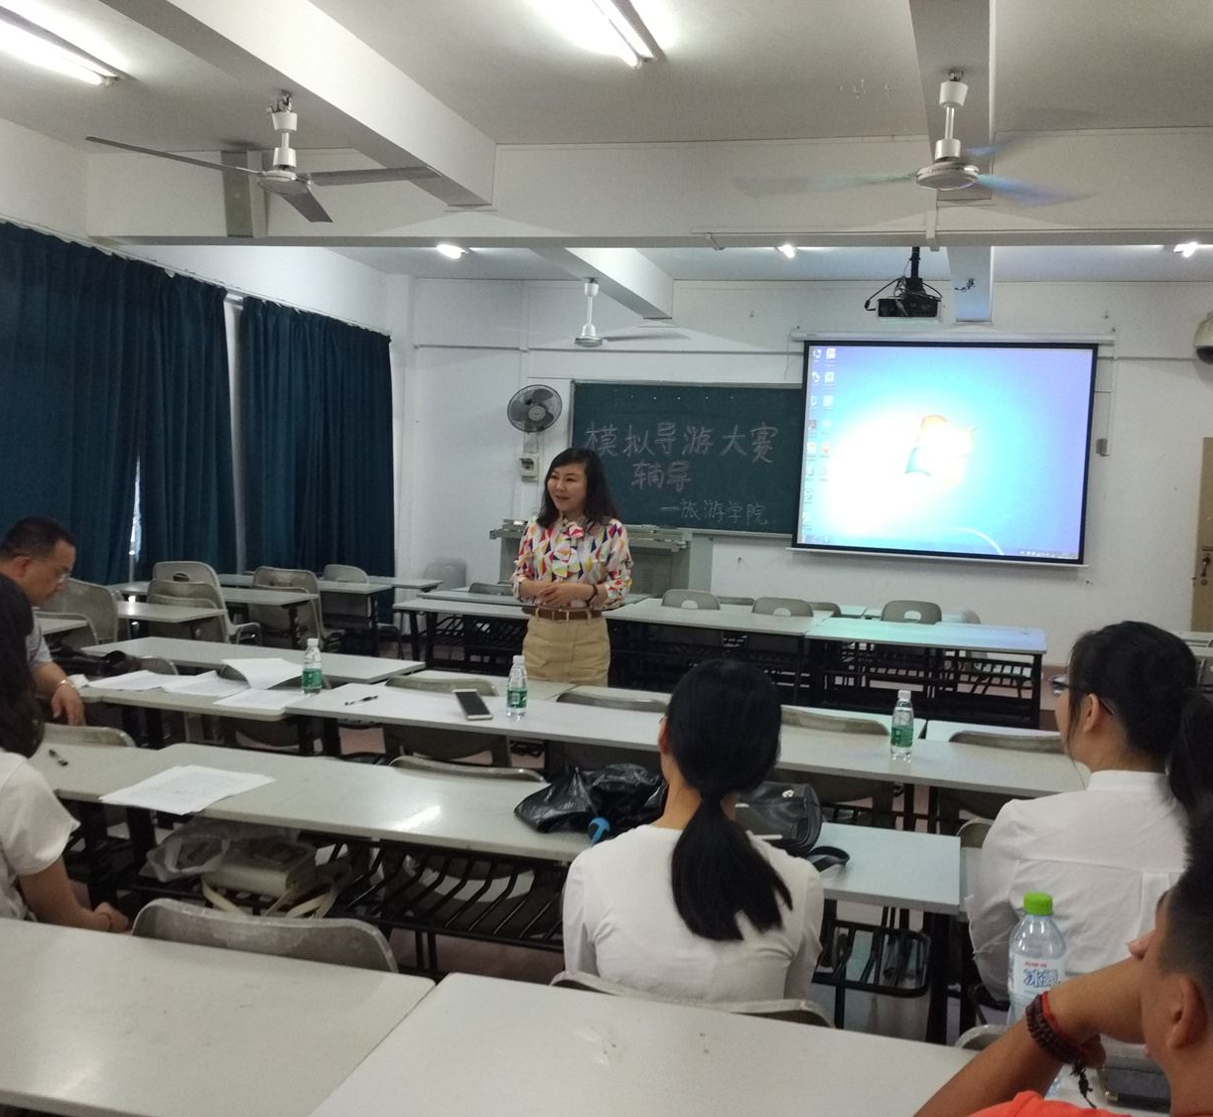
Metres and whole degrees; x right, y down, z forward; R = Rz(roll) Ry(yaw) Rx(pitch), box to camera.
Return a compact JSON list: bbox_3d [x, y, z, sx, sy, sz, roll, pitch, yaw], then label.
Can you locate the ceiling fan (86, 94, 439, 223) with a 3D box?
[{"bbox_3d":[-1.290,-1.650,5.101,1.340,0.440,1.340,4,4,14],"label":"ceiling fan"}]

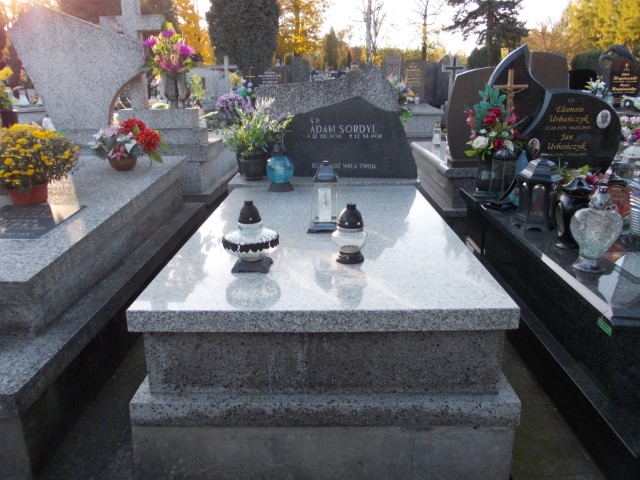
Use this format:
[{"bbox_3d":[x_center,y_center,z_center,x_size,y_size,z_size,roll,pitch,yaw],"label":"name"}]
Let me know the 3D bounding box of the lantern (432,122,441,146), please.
[{"bbox_3d":[1.279,-1.156,5.655,0.085,0.246,0.085,0,17,1],"label":"lantern"}]

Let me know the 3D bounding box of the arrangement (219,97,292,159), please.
[{"bbox_3d":[-0.373,-0.653,2.996,0.427,0.338,0.342,0,17,0],"label":"arrangement"}]

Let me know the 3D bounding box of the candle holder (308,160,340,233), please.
[{"bbox_3d":[0.022,-0.174,2.083,0.145,0.282,0.145,0,17,0],"label":"candle holder"}]

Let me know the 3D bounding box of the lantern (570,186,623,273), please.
[{"bbox_3d":[0.941,-0.037,1.765,0.167,0.291,0.109,0,17,1],"label":"lantern"}]

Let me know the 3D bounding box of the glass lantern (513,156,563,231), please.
[{"bbox_3d":[0.973,-0.216,2.315,0.193,0.308,0.193,0,17,1],"label":"glass lantern"}]

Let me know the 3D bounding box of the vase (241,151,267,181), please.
[{"bbox_3d":[-0.389,-0.436,3.031,0.152,0.164,0.152,0,17,0],"label":"vase"}]

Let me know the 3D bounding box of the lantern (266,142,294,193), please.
[{"bbox_3d":[-0.209,-0.385,2.723,0.148,0.249,0.148,0,17,1],"label":"lantern"}]

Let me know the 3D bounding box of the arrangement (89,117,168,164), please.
[{"bbox_3d":[-1.226,-0.641,3.323,0.497,0.285,0.372,0,17,0],"label":"arrangement"}]

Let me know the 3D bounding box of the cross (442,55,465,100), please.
[{"bbox_3d":[2.455,-2.986,9.531,0.385,0.820,0.130,0,17,0],"label":"cross"}]

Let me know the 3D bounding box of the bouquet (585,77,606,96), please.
[{"bbox_3d":[4.274,-2.381,8.033,0.315,0.295,0.268,0,17,0],"label":"bouquet"}]

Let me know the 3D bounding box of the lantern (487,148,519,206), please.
[{"bbox_3d":[0.975,-0.336,2.739,0.156,0.288,0.156,0,17,1],"label":"lantern"}]

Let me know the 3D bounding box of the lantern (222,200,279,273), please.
[{"bbox_3d":[-0.220,-0.015,1.645,0.177,0.206,0.177,0,17,0],"label":"lantern"}]

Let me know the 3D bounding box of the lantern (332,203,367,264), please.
[{"bbox_3d":[0.094,-0.025,1.647,0.108,0.188,0.108,0,17,1],"label":"lantern"}]

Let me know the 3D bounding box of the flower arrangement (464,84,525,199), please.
[{"bbox_3d":[0.958,-0.537,2.847,0.318,0.609,0.270,0,17,1],"label":"flower arrangement"}]

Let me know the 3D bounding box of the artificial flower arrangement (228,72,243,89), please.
[{"bbox_3d":[-1.436,-2.710,8.800,0.237,0.258,0.214,0,17,0],"label":"artificial flower arrangement"}]

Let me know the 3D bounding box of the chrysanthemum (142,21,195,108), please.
[{"bbox_3d":[-1.227,-1.416,4.229,0.420,0.656,0.420,0,17,1],"label":"chrysanthemum"}]

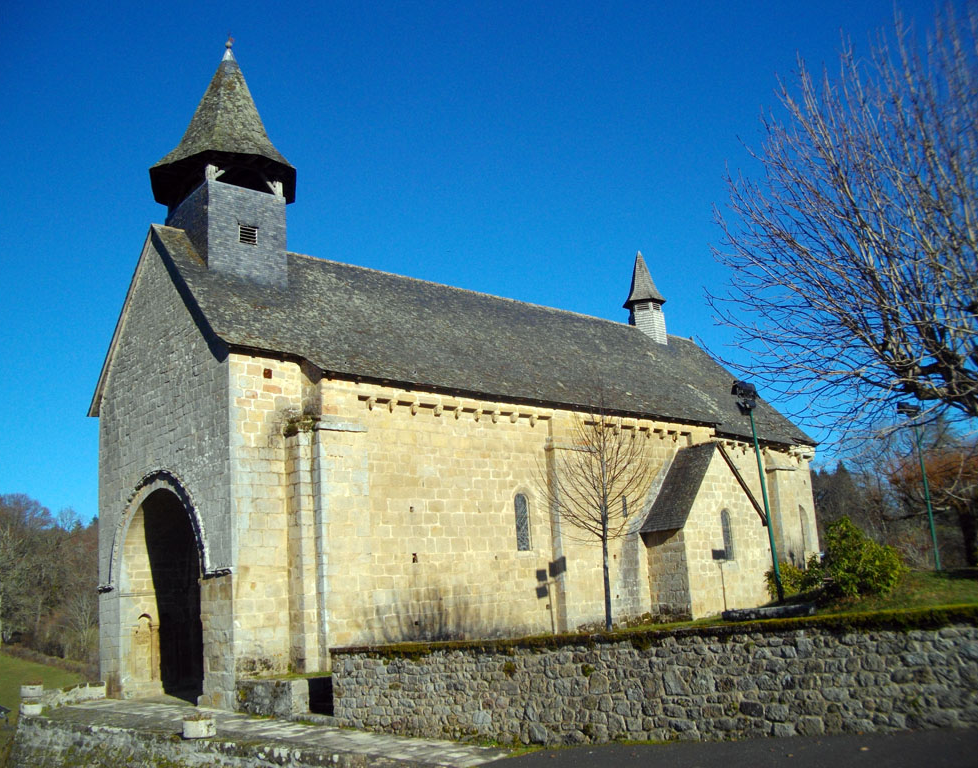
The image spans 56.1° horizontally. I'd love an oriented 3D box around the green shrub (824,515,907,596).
[{"bbox_3d":[6.042,2.784,14.847,1.459,1.267,1.382,8,-17,-43],"label":"green shrub"}]

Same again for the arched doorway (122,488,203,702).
[{"bbox_3d":[-6.922,4.526,20.014,0.800,4.474,3.994,8,-17,-43],"label":"arched doorway"}]

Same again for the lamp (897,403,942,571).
[{"bbox_3d":[9.211,2.224,19.787,0.614,3.590,0.461,8,-17,-43],"label":"lamp"}]

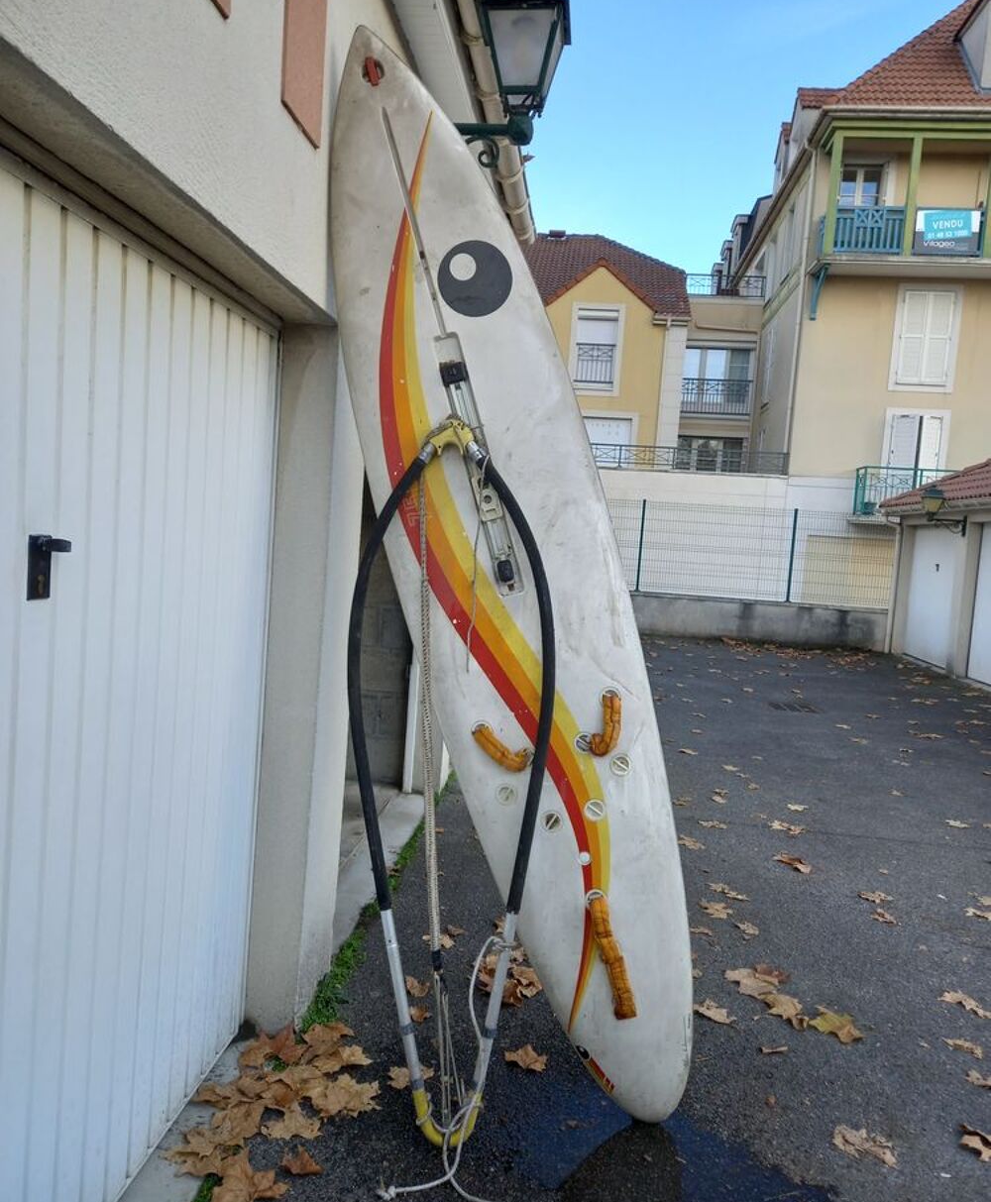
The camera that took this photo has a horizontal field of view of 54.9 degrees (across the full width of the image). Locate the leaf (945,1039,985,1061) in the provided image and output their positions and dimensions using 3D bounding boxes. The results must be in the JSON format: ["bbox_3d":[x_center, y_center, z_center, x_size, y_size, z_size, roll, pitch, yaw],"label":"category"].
[{"bbox_3d":[1.453,1.384,2.957,0.113,0.028,0.102,4,4,5],"label":"leaf"}]

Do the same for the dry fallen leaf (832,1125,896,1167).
[{"bbox_3d":[0.941,1.381,2.436,0.150,0.028,0.152,4,4,5],"label":"dry fallen leaf"}]

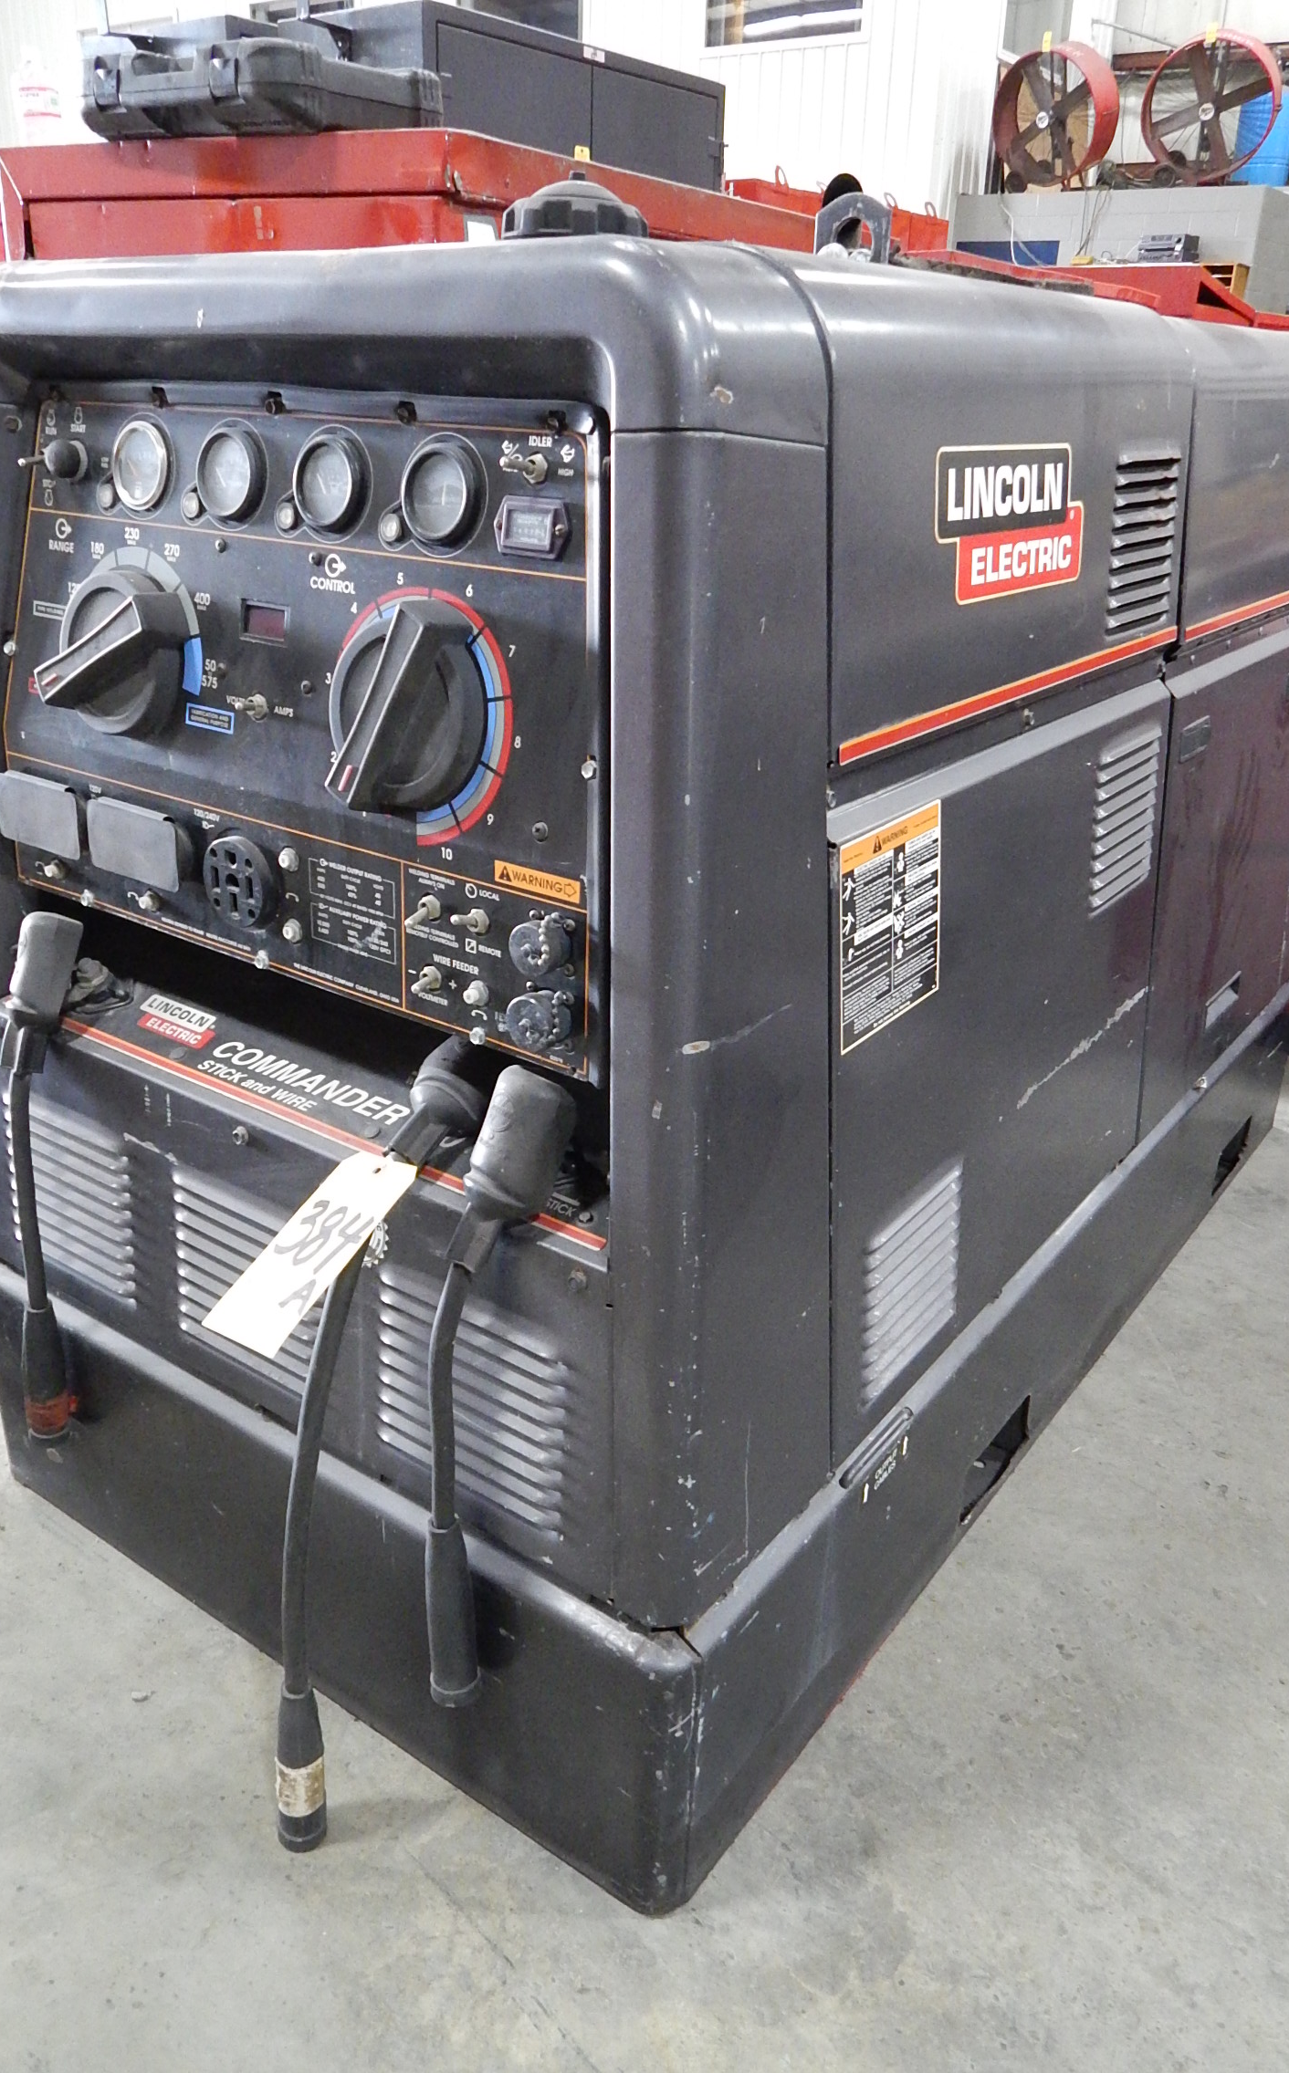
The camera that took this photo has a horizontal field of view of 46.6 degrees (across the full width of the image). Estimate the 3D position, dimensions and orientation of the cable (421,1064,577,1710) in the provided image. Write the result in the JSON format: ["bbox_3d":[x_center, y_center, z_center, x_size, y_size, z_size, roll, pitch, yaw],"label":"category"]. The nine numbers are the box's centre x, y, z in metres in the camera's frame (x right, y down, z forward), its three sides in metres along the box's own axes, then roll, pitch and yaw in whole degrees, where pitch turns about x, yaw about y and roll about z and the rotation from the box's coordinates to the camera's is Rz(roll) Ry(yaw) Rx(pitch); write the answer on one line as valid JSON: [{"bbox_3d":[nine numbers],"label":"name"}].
[{"bbox_3d":[-0.100,0.242,0.967,0.085,0.481,0.105,18,29,32],"label":"cable"}]

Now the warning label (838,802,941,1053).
[{"bbox_3d":[0.174,-0.077,1.038,0.004,0.144,0.146,12,25,34],"label":"warning label"}]

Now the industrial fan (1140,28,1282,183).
[{"bbox_3d":[5.085,-8.352,13.450,1.170,1.210,0.480,16,36,29],"label":"industrial fan"}]

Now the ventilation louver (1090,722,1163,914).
[{"bbox_3d":[0.458,-0.203,1.405,0.016,0.149,0.163,12,25,34],"label":"ventilation louver"}]

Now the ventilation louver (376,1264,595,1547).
[{"bbox_3d":[-0.121,0.252,1.023,0.176,0.145,0.016,18,24,32],"label":"ventilation louver"}]

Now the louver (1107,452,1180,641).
[{"bbox_3d":[0.444,-0.431,1.315,0.016,0.150,0.164,12,25,34],"label":"louver"}]

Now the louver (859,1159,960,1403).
[{"bbox_3d":[0.215,0.193,1.176,0.016,0.143,0.166,12,25,34],"label":"louver"}]

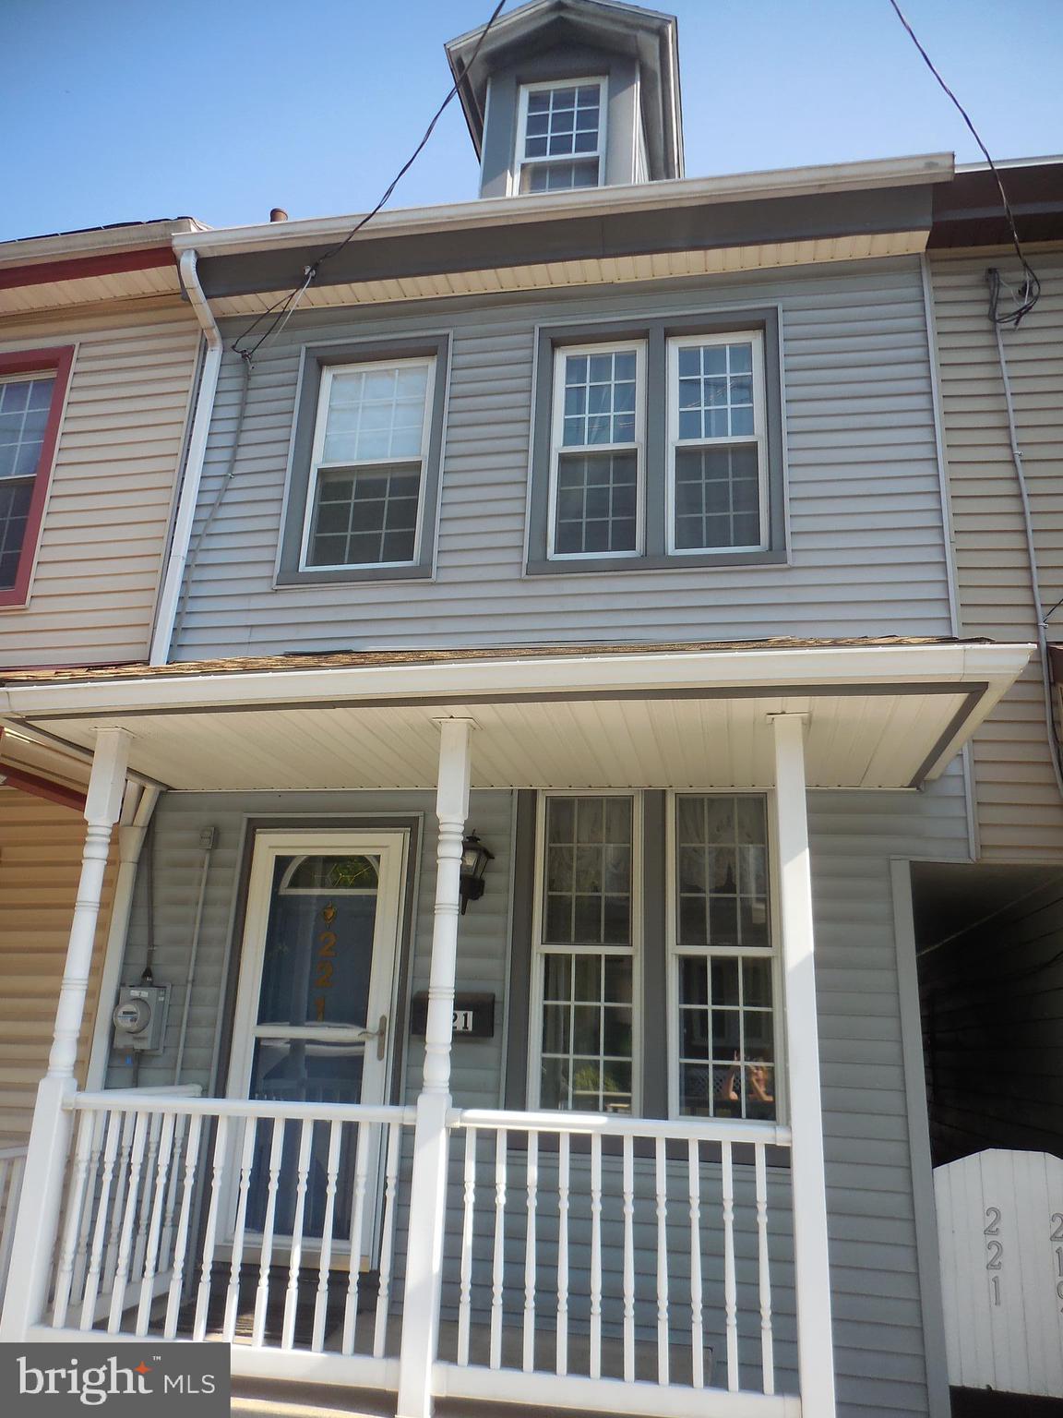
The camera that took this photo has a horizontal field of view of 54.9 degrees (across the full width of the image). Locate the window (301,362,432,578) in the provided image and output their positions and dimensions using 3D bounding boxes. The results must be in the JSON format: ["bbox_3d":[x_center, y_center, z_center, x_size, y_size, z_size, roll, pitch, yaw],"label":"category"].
[{"bbox_3d":[-0.962,-1.461,6.154,0.736,1.424,0.100,-1,-19,11],"label":"window"}]

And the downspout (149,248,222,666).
[{"bbox_3d":[-2.096,-1.499,6.007,0.085,2.510,0.470,-1,-19,11],"label":"downspout"}]

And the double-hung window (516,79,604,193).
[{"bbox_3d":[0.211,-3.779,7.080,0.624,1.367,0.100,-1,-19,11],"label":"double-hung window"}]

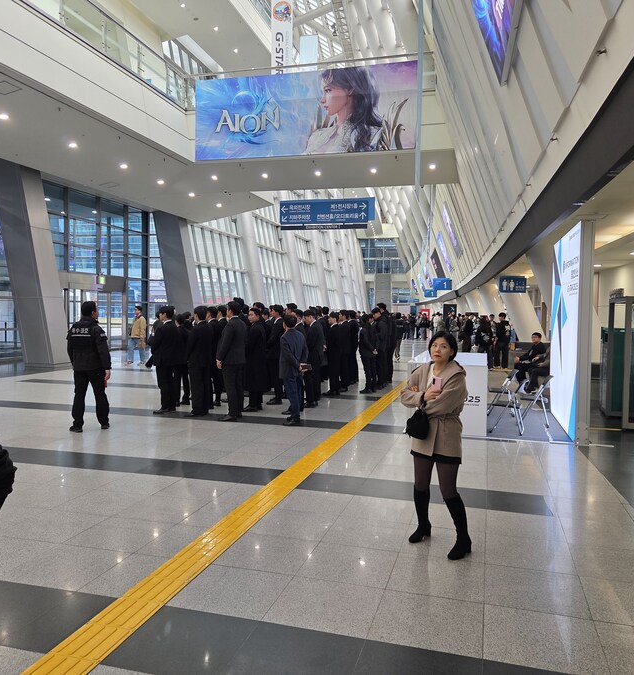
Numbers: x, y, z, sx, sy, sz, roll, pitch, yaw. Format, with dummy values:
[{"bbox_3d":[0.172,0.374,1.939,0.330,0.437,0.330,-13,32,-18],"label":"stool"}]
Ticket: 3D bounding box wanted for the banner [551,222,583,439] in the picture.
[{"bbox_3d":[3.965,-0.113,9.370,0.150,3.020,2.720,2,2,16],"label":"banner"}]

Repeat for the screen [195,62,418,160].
[{"bbox_3d":[-0.452,-6.152,16.436,6.380,2.280,0.060,2,2,16],"label":"screen"}]

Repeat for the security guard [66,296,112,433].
[{"bbox_3d":[-3.228,0.394,8.492,0.560,1.810,0.360,1,2,2],"label":"security guard"}]

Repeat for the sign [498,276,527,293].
[{"bbox_3d":[6.535,-1.760,19.921,0.855,0.550,0.100,2,2,16],"label":"sign"}]

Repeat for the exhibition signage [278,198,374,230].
[{"bbox_3d":[0.363,-4.266,20.851,3.420,1.040,0.150,2,2,16],"label":"exhibition signage"}]

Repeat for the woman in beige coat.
[{"bbox_3d":[0.876,0.745,4.385,0.470,1.590,0.370,3,3,38],"label":"woman in beige coat"}]

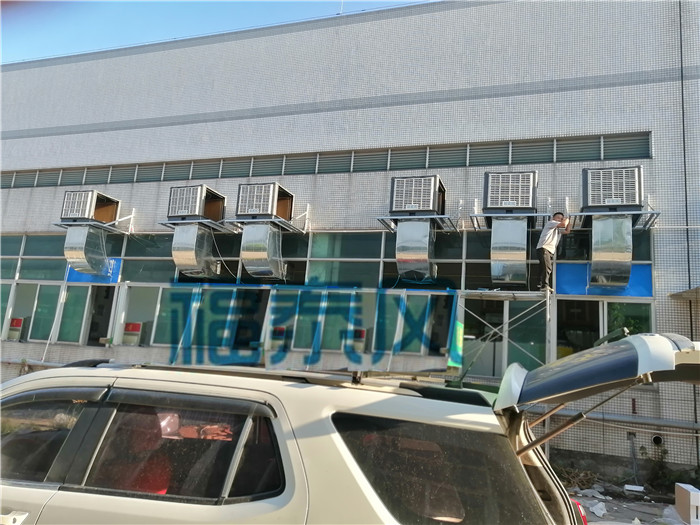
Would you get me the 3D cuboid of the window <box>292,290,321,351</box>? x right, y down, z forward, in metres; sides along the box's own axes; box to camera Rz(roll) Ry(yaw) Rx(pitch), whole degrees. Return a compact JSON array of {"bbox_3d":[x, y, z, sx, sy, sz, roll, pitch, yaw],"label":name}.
[{"bbox_3d":[-0.994,1.359,12.316,0.587,1.394,0.100,1,-10,18],"label":"window"}]

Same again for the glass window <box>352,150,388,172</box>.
[{"bbox_3d":[0.524,-2.560,13.303,0.966,0.529,0.080,1,-10,18],"label":"glass window"}]

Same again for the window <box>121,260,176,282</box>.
[{"bbox_3d":[-5.368,0.238,13.976,1.784,0.630,0.100,1,-10,18],"label":"window"}]

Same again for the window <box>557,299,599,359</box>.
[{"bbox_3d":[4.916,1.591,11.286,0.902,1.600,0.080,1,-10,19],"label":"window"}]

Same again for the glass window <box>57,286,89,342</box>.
[{"bbox_3d":[-8.040,1.503,15.303,0.898,1.652,0.080,1,-10,18],"label":"glass window"}]

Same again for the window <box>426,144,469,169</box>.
[{"bbox_3d":[2.385,-2.583,12.811,0.987,0.568,0.080,1,-11,19],"label":"window"}]

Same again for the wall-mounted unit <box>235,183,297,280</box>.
[{"bbox_3d":[-2.190,-0.790,13.612,1.082,2.223,1.206,1,-11,19],"label":"wall-mounted unit"}]

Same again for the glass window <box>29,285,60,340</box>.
[{"bbox_3d":[-9.282,1.540,16.004,0.922,1.686,0.080,1,-11,19],"label":"glass window"}]

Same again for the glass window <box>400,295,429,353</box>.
[{"bbox_3d":[1.419,1.349,11.519,0.535,1.297,0.100,1,-10,18],"label":"glass window"}]

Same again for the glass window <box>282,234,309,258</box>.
[{"bbox_3d":[-1.929,-0.423,13.643,1.916,0.689,0.080,1,-10,18],"label":"glass window"}]

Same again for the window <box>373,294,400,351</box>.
[{"bbox_3d":[0.834,1.342,11.713,0.505,1.300,0.100,1,-10,18],"label":"window"}]

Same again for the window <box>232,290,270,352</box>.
[{"bbox_3d":[-2.438,1.368,12.791,0.925,1.446,0.100,1,-10,18],"label":"window"}]

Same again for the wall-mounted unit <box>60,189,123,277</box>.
[{"bbox_3d":[-7.622,-0.851,15.463,1.082,2.223,1.206,1,-11,19],"label":"wall-mounted unit"}]

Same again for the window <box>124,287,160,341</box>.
[{"bbox_3d":[-5.896,1.460,14.839,1.077,1.526,0.080,1,-11,19],"label":"window"}]

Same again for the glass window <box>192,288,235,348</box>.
[{"bbox_3d":[-3.380,1.384,13.100,1.004,1.446,0.100,1,-10,18],"label":"glass window"}]

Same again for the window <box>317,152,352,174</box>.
[{"bbox_3d":[-0.399,-2.600,13.787,0.982,0.561,0.080,1,-11,19],"label":"window"}]

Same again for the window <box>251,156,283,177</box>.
[{"bbox_3d":[-2.282,-2.705,14.824,0.980,0.570,0.120,1,-11,19],"label":"window"}]

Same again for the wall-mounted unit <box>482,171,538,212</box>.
[{"bbox_3d":[3.589,-1.384,11.700,1.082,0.912,1.060,1,-11,19],"label":"wall-mounted unit"}]

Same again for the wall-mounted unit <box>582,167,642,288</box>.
[{"bbox_3d":[5.328,-0.662,10.863,1.049,2.268,1.160,1,-10,19],"label":"wall-mounted unit"}]

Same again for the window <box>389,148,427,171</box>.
[{"bbox_3d":[1.460,-2.614,13.287,0.976,0.635,0.080,1,-10,19],"label":"window"}]

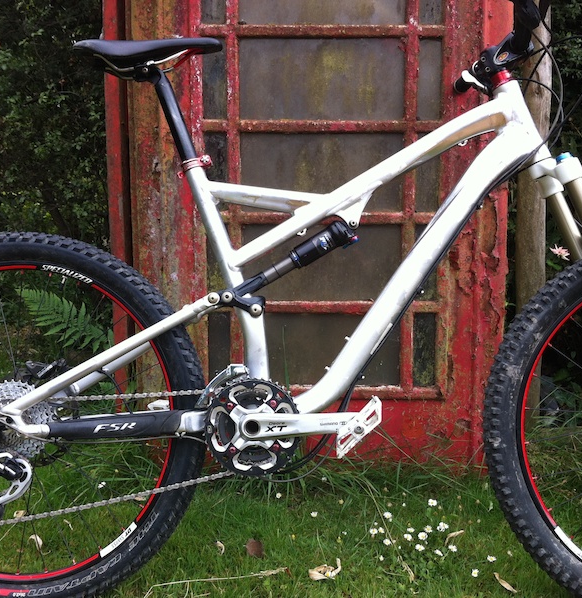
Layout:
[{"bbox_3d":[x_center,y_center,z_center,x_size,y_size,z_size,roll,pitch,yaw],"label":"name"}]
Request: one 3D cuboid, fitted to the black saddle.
[{"bbox_3d":[-0.261,-0.443,1.477,0.268,0.066,0.140,-1,-2,3],"label":"black saddle"}]

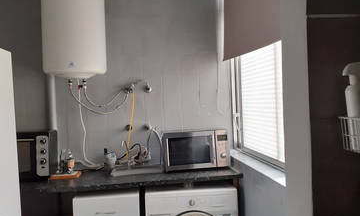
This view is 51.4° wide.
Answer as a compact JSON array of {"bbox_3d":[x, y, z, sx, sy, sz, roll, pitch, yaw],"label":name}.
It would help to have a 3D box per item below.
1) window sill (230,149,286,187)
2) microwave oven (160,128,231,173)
[{"bbox_3d":[0.465,0.366,2.373,0.129,0.035,1.235,-3,2,-9],"label":"window sill"},{"bbox_3d":[0.086,0.290,2.753,0.453,0.257,0.350,-3,2,-9],"label":"microwave oven"}]

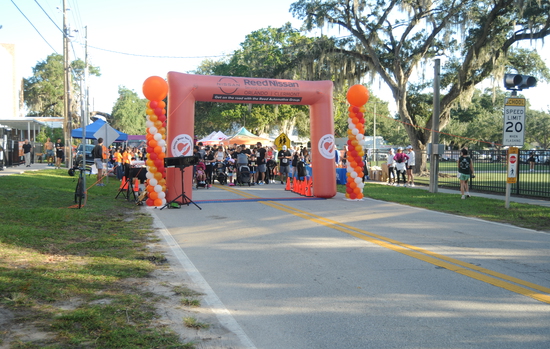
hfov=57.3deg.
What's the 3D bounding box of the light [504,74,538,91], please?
[{"bbox_3d":[6.226,-2.325,12.750,0.750,0.400,0.380,-1,3,-18],"label":"light"}]

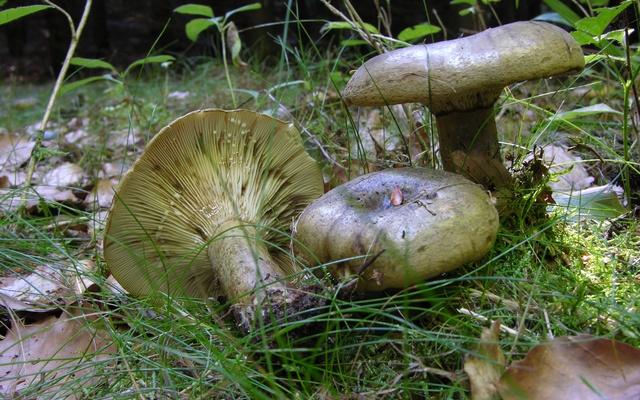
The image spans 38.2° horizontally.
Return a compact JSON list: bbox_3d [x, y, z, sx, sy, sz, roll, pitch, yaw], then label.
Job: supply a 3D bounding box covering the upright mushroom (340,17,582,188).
[{"bbox_3d":[0.076,-0.042,0.465,0.121,0.084,0.115,-10,9,0],"label":"upright mushroom"}]

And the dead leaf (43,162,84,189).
[{"bbox_3d":[-0.200,-0.019,0.720,0.035,0.016,0.034,0,9,0],"label":"dead leaf"}]

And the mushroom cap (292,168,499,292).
[{"bbox_3d":[0.034,0.015,0.415,0.092,0.042,0.088,-4,25,2],"label":"mushroom cap"}]

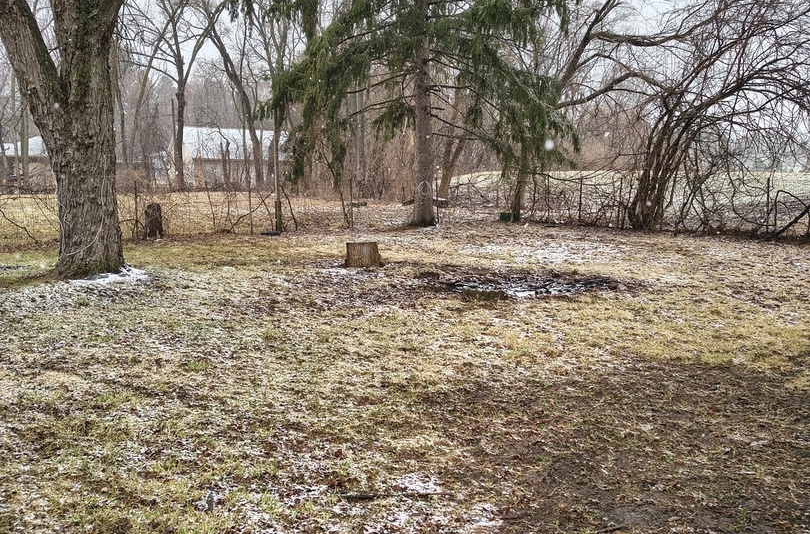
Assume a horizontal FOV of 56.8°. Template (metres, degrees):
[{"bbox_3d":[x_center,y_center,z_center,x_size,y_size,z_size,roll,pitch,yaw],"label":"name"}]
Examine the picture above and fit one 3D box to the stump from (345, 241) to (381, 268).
[{"bbox_3d":[-0.648,-0.220,11.931,0.560,0.370,0.540,0,8,0],"label":"stump"}]

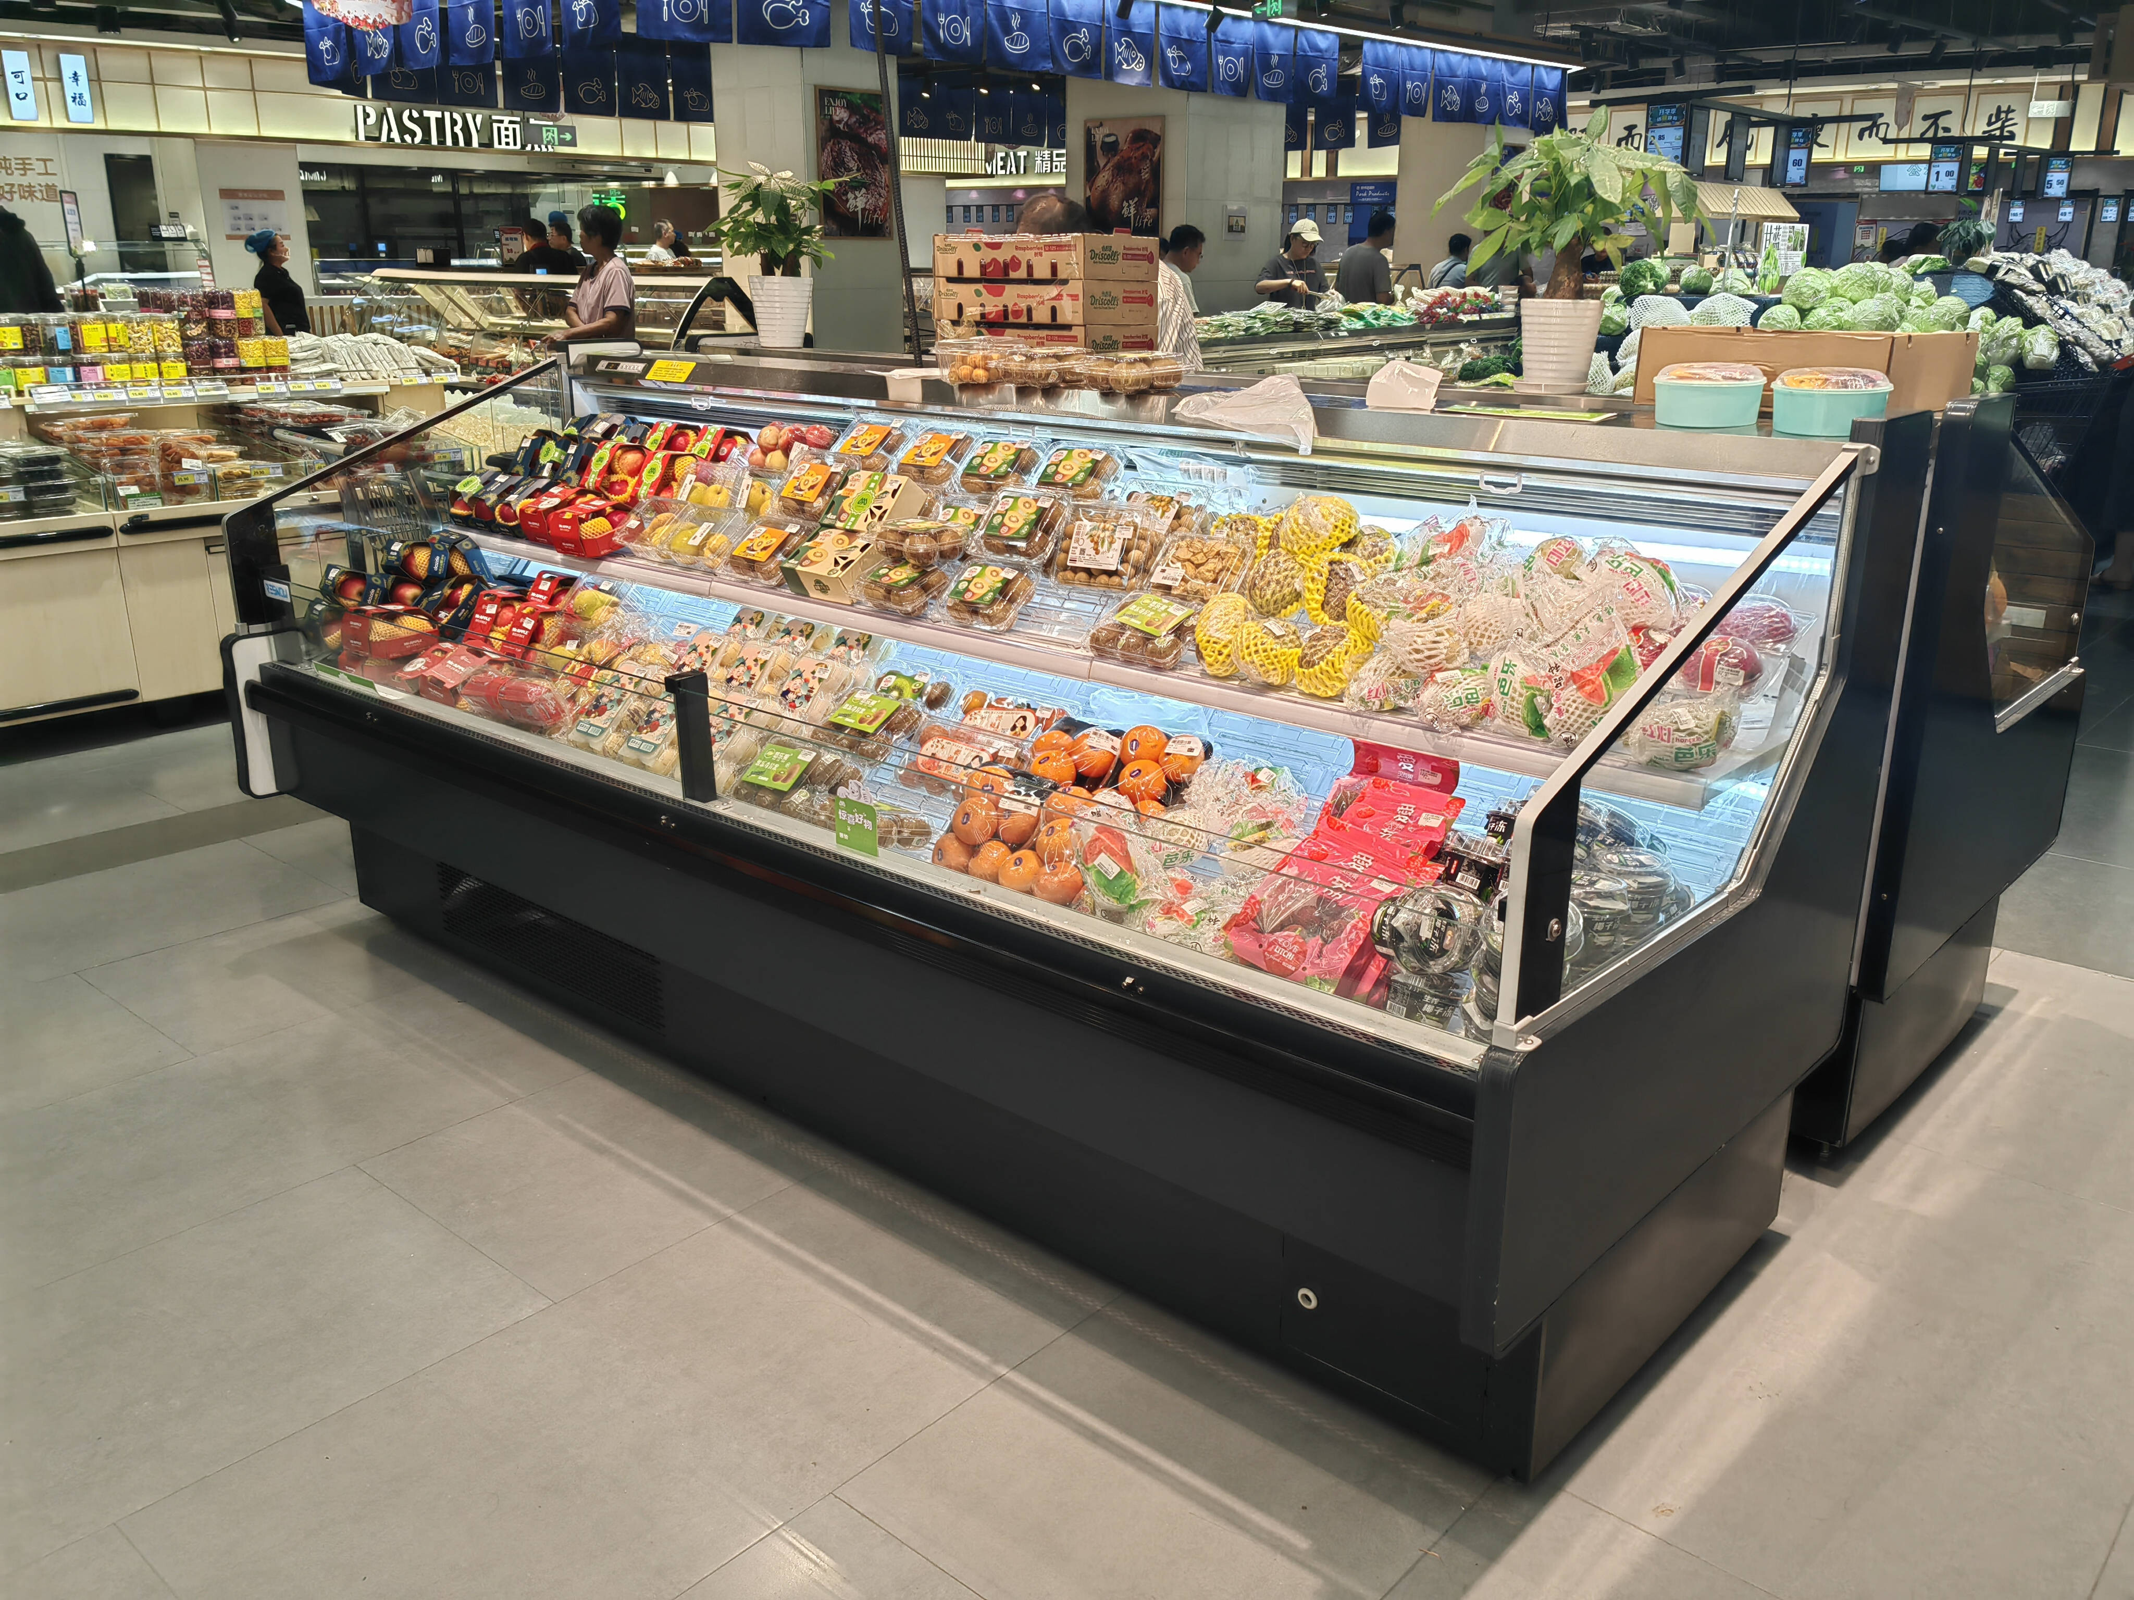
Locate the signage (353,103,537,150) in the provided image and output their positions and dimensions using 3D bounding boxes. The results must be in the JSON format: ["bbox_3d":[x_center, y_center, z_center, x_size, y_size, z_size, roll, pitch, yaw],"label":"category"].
[{"bbox_3d":[-6.007,-6.612,16.427,2.030,0.313,0.100,-16,24,-41],"label":"signage"}]

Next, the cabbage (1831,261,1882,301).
[{"bbox_3d":[3.405,-2.222,7.152,0.215,0.190,0.210,8,19,23],"label":"cabbage"}]

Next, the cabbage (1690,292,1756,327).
[{"bbox_3d":[2.601,-1.930,6.600,0.250,0.200,0.230,7,18,20],"label":"cabbage"}]

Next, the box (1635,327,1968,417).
[{"bbox_3d":[1.253,-0.730,2.809,0.396,0.118,0.450,16,23,40],"label":"box"}]

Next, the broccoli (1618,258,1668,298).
[{"bbox_3d":[2.284,-2.069,6.600,0.190,0.165,0.180,6,18,17],"label":"broccoli"}]

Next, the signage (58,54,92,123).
[{"bbox_3d":[-7.926,-5.680,13.300,0.172,0.504,0.060,-10,20,-30],"label":"signage"}]

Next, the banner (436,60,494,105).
[{"bbox_3d":[-3.594,-4.360,9.945,0.020,0.400,0.345,16,23,40],"label":"banner"}]

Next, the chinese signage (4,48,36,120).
[{"bbox_3d":[-8.734,-5.960,13.895,0.191,0.531,0.080,-16,24,-41],"label":"chinese signage"}]

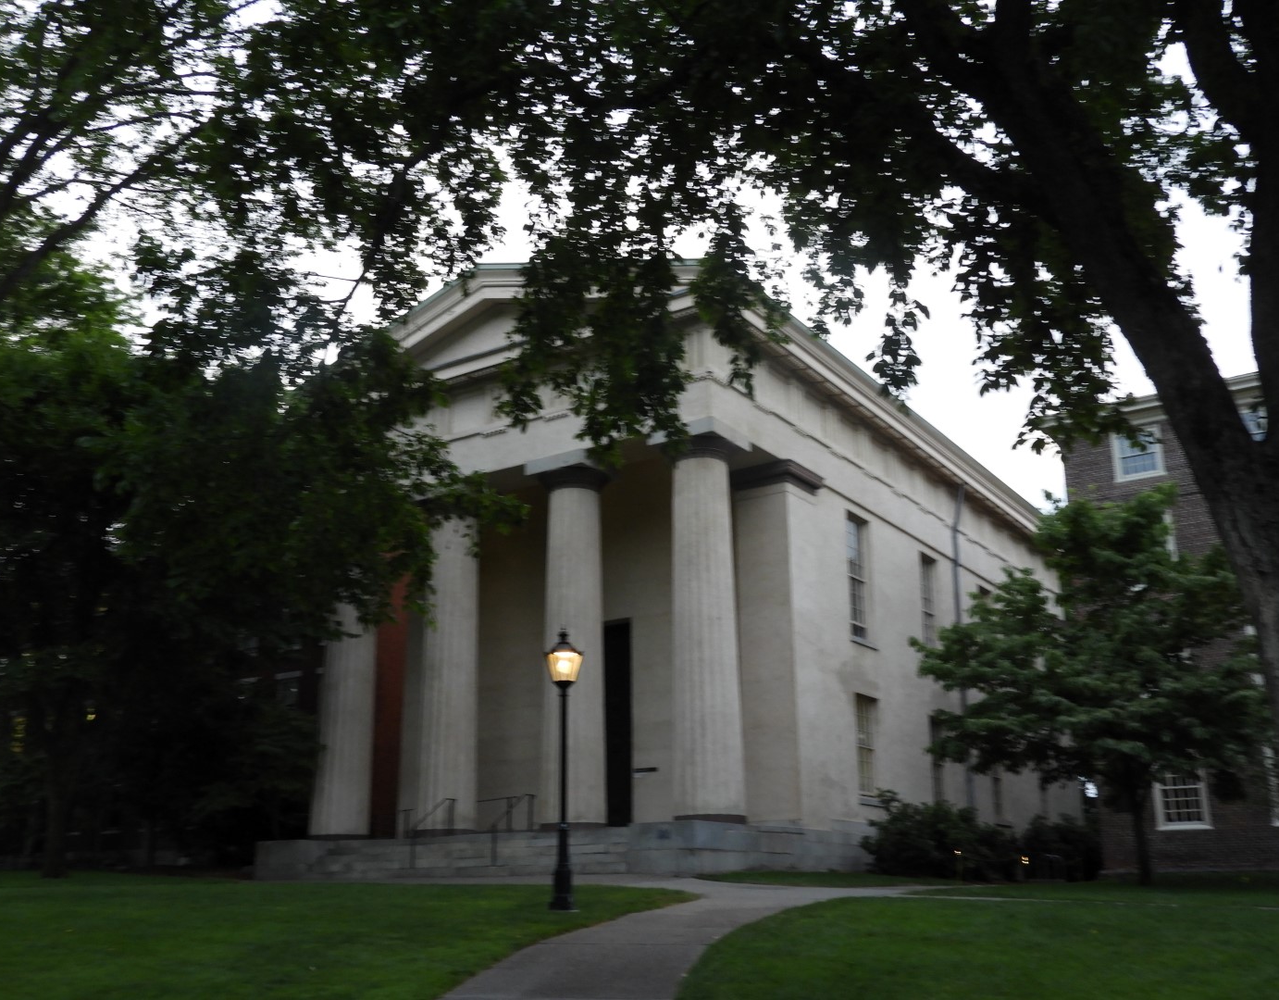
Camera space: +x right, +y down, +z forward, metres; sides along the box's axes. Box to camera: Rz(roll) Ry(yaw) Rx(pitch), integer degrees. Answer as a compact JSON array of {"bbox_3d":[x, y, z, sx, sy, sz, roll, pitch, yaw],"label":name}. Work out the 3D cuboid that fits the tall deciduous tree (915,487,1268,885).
[{"bbox_3d":[8.472,3.390,23.594,6.500,7.164,6.200,-7,-19,19],"label":"tall deciduous tree"}]

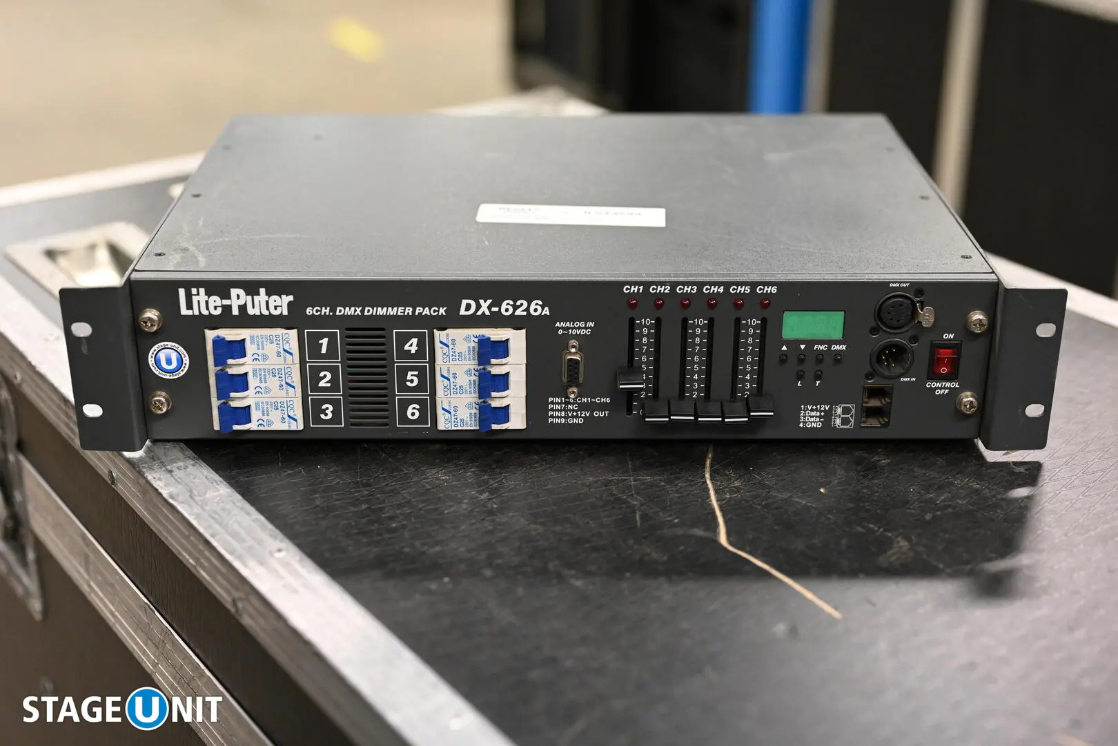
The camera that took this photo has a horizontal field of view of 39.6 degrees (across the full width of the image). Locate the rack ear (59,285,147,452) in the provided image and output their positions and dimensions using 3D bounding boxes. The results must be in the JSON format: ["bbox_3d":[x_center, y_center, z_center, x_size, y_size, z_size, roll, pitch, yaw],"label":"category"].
[{"bbox_3d":[-0.223,-0.003,0.762,0.031,0.088,0.013,0,25,0],"label":"rack ear"}]

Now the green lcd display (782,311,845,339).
[{"bbox_3d":[0.125,-0.024,0.762,0.030,0.015,0.003,0,25,-1],"label":"green lcd display"}]

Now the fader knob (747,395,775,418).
[{"bbox_3d":[0.101,0.017,0.773,0.012,0.006,0.013,0,25,0],"label":"fader knob"}]

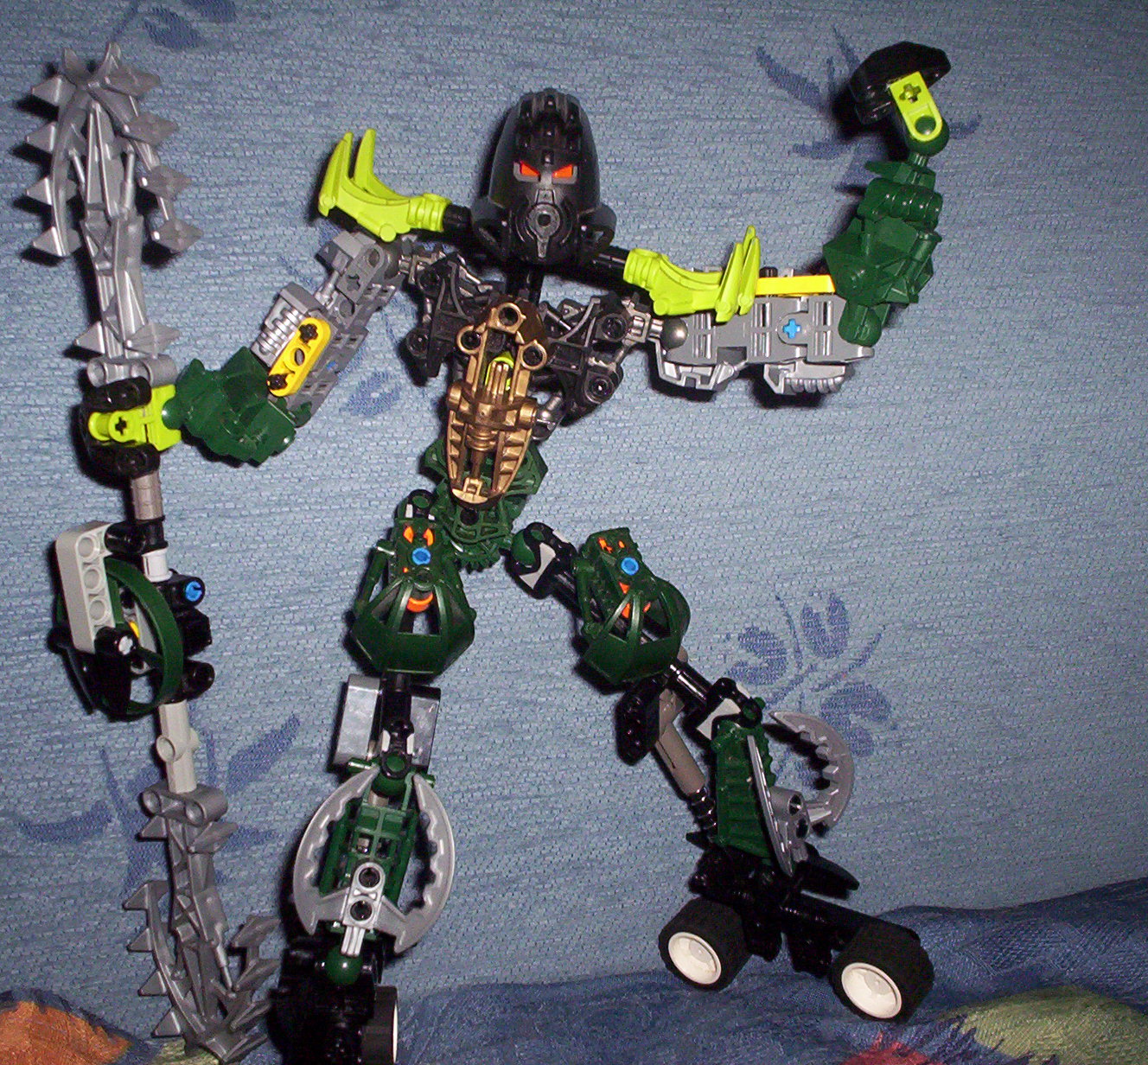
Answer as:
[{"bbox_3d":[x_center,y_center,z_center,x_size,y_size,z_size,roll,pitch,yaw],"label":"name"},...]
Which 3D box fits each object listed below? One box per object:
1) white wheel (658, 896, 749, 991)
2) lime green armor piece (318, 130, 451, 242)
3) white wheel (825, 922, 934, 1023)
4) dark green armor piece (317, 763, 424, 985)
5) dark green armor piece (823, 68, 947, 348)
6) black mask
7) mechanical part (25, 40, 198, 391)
[{"bbox_3d":[0.039,0.122,0.460,0.024,0.024,0.014,1,24,38],"label":"white wheel"},{"bbox_3d":[-0.049,-0.089,0.398,0.034,0.028,0.015,-3,0,0],"label":"lime green armor piece"},{"bbox_3d":[0.085,0.122,0.427,0.024,0.024,0.014,1,24,38],"label":"white wheel"},{"bbox_3d":[-0.053,0.090,0.413,0.023,0.061,0.022,14,16,-7],"label":"dark green armor piece"},{"bbox_3d":[0.079,-0.081,0.386,0.028,0.068,0.024,13,0,6],"label":"dark green armor piece"},{"bbox_3d":[-0.008,-0.090,0.396,0.036,0.045,0.030,2,7,-1],"label":"black mask"},{"bbox_3d":[-0.117,-0.080,0.392,0.041,0.083,0.018,0,13,13],"label":"mechanical part"}]

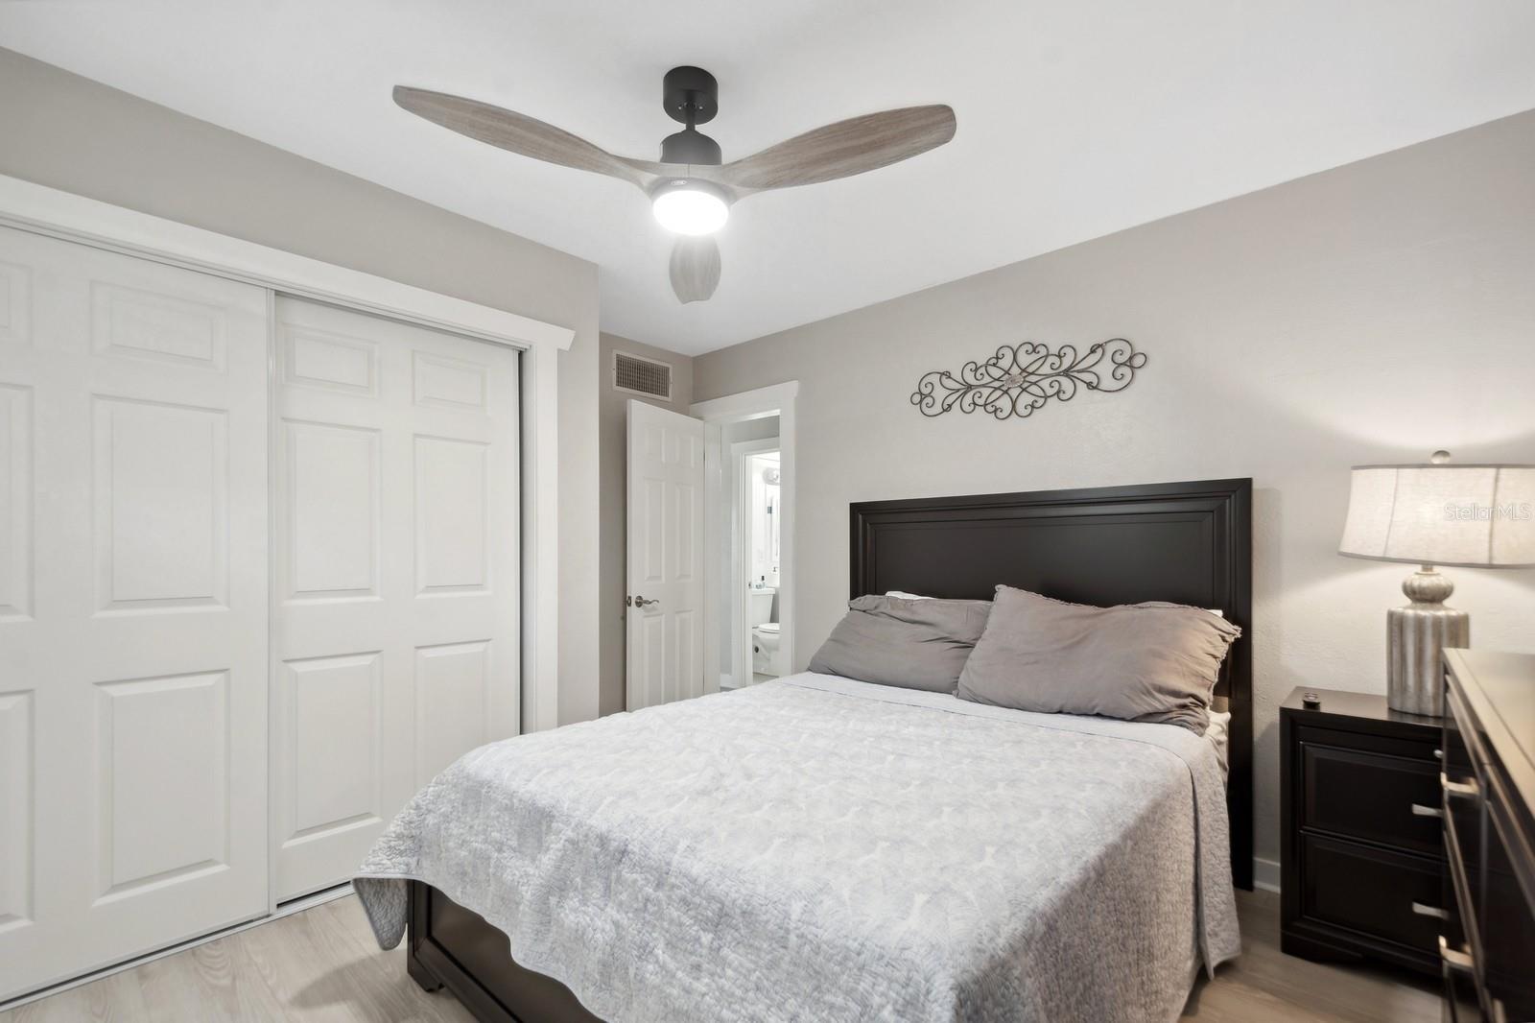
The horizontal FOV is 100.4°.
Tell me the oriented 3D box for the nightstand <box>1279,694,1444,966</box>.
[{"bbox_3d":[1.852,0.915,1.792,0.625,0.700,0.380,-3,-3,41],"label":"nightstand"}]

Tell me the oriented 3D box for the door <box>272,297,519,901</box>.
[{"bbox_3d":[-1.364,0.285,2.354,0.037,1.980,0.915,-3,-3,41],"label":"door"}]

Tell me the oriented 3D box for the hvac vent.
[{"bbox_3d":[-0.741,-0.817,3.878,0.025,0.240,0.450,-3,-3,41],"label":"hvac vent"}]

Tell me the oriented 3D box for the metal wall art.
[{"bbox_3d":[1.083,-0.571,2.801,1.015,0.325,0.030,-3,-3,41],"label":"metal wall art"}]

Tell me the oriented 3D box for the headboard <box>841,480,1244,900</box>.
[{"bbox_3d":[1.077,0.628,2.760,1.660,1.410,0.075,-3,-3,41],"label":"headboard"}]

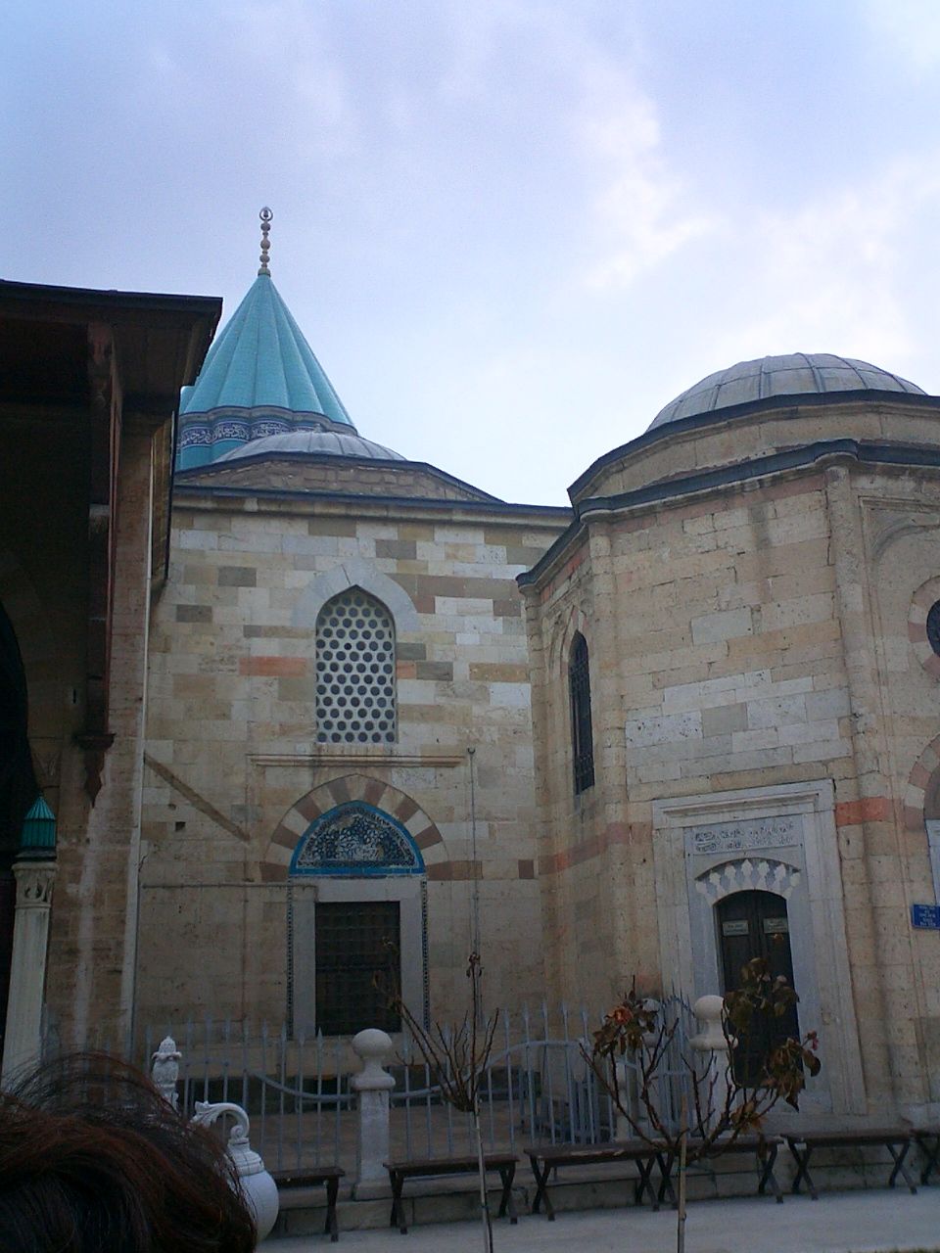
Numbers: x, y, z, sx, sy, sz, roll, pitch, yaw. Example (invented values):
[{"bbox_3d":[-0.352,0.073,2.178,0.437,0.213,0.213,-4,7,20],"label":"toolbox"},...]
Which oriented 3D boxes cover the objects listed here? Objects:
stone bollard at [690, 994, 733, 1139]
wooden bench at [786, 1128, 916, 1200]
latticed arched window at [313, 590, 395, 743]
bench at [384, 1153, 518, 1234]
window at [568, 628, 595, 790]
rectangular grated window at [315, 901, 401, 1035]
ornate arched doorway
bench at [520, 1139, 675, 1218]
[{"bbox_3d":[2.214,3.992,12.165,0.350,1.262,0.350,3,-17,-15],"label":"stone bollard"},{"bbox_3d":[3.341,4.714,11.739,1.060,0.475,0.420,1,-17,-11],"label":"wooden bench"},{"bbox_3d":[-1.776,0.584,20.566,1.220,2.540,0.200,2,-17,-13],"label":"latticed arched window"},{"bbox_3d":[-0.163,4.525,10.709,1.060,0.475,0.420,3,-17,-15],"label":"bench"},{"bbox_3d":[1.573,1.161,18.843,0.170,2.300,0.840,2,-17,-13],"label":"window"},{"bbox_3d":[-1.617,4.906,19.286,1.250,1.900,0.180,2,-17,-13],"label":"rectangular grated window"},{"bbox_3d":[3.379,4.183,15.624,0.930,2.220,0.220,-12,-19,30],"label":"ornate arched doorway"},{"bbox_3d":[1.036,4.609,11.127,1.060,0.475,0.420,3,-17,-15],"label":"bench"}]

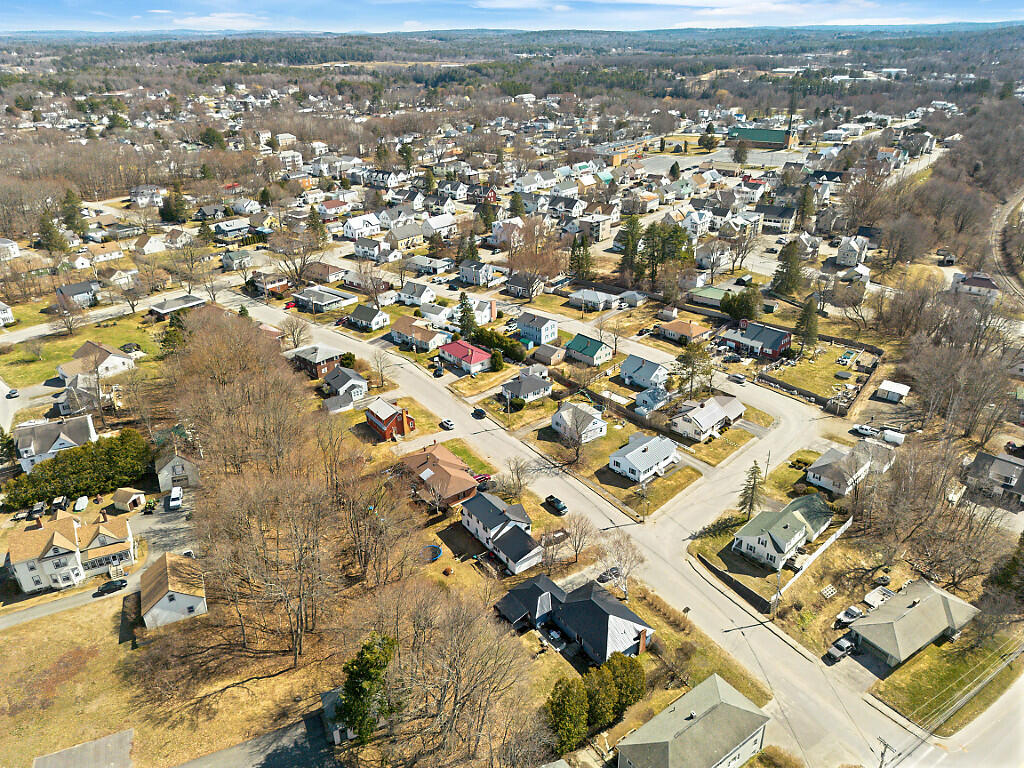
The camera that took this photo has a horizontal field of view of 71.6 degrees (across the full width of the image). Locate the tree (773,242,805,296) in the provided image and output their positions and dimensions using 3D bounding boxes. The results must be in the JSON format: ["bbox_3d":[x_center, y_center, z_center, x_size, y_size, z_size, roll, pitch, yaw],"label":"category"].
[{"bbox_3d":[103.000,-43.450,262.490,9.000,19.800,9.000,0,26,0],"label":"tree"}]

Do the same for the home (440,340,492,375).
[{"bbox_3d":[-14.030,-8.780,210.130,8.200,4.400,16.000,-23,34,-38],"label":"home"}]

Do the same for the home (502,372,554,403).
[{"bbox_3d":[4.260,0.620,191.400,11.220,4.630,8.210,-19,32,-32],"label":"home"}]

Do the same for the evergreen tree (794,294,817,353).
[{"bbox_3d":[88.200,-16.660,209.720,6.680,18.710,6.680,0,26,0],"label":"evergreen tree"}]

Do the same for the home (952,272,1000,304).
[{"bbox_3d":[169.980,-35.690,260.820,14.000,7.400,12.000,13,29,25],"label":"home"}]

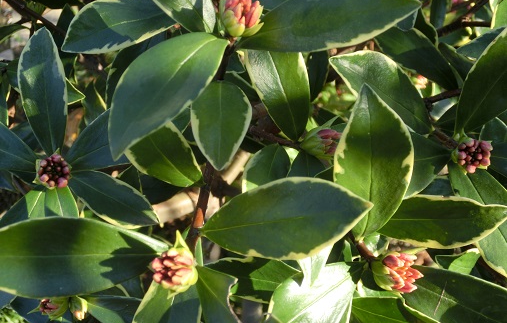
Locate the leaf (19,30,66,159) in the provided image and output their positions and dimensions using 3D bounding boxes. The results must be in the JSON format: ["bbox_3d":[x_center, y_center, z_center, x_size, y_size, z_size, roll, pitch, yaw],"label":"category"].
[{"bbox_3d":[-0.134,-0.044,0.345,0.030,0.009,0.084,-6,82,-1],"label":"leaf"}]

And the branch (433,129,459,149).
[{"bbox_3d":[0.122,-0.015,0.345,0.005,0.005,0.021,-42,62,-18],"label":"branch"}]

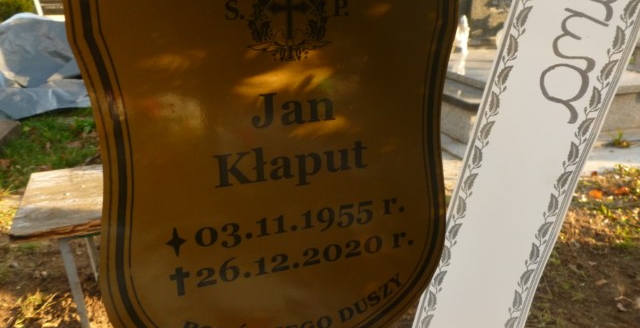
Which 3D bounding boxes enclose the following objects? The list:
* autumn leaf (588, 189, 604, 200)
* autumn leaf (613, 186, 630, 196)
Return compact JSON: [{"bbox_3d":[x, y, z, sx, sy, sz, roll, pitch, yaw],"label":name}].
[{"bbox_3d":[1.456,0.160,2.728,0.068,0.025,0.065,11,23,28],"label":"autumn leaf"},{"bbox_3d":[1.611,0.147,2.763,0.074,0.025,0.060,12,23,30],"label":"autumn leaf"}]

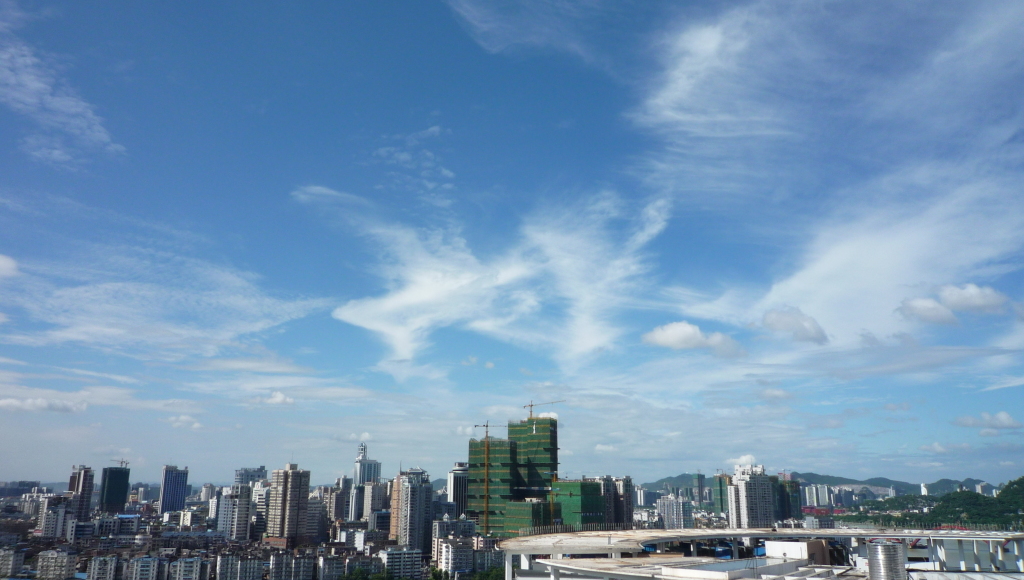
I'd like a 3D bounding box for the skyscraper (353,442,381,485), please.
[{"bbox_3d":[-248.080,337.420,1276.820,37.590,146.860,24.140,11,-18,-35],"label":"skyscraper"}]

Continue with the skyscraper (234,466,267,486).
[{"bbox_3d":[-296.110,247.170,831.670,22.040,97.600,26.740,-12,-19,39],"label":"skyscraper"}]

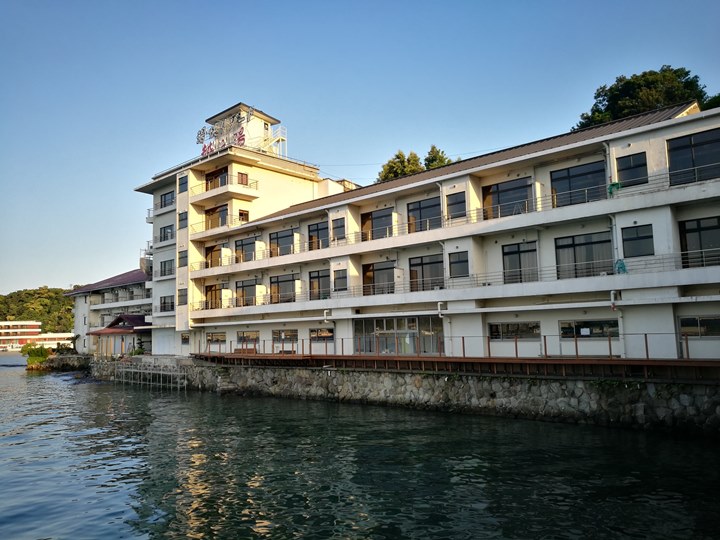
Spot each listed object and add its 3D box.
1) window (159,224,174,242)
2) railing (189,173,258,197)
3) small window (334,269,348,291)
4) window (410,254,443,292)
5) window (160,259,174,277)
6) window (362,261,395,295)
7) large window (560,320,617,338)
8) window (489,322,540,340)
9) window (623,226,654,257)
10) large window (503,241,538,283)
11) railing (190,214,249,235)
[{"bbox_3d":[-16.834,-3.134,49.044,2.284,1.262,0.120,-7,-8,42],"label":"window"},{"bbox_3d":[-10.601,-6.231,43.751,5.173,0.761,2.700,-7,-8,42],"label":"railing"},{"bbox_3d":[-1.134,0.637,33.387,1.043,1.215,0.120,-7,-8,42],"label":"small window"},{"bbox_3d":[3.658,0.296,30.144,2.408,2.016,0.120,-7,-8,42],"label":"window"},{"bbox_3d":[-16.663,-0.104,48.649,2.260,1.297,0.120,-7,-8,42],"label":"window"},{"bbox_3d":[1.125,0.618,32.445,2.527,2.021,0.120,-7,-8,42],"label":"window"},{"bbox_3d":[9.799,2.592,24.118,2.528,0.850,0.120,-7,-8,42],"label":"large window"},{"bbox_3d":[7.252,2.918,26.431,2.658,0.875,0.120,-7,-8,42],"label":"window"},{"bbox_3d":[11.062,-1.122,22.324,1.120,1.196,0.120,-7,-8,42],"label":"window"},{"bbox_3d":[7.589,-0.231,26.575,1.740,2.066,0.120,-7,-8,42],"label":"large window"},{"bbox_3d":[-10.611,-3.280,43.324,5.173,0.845,2.400,-7,-8,42],"label":"railing"}]

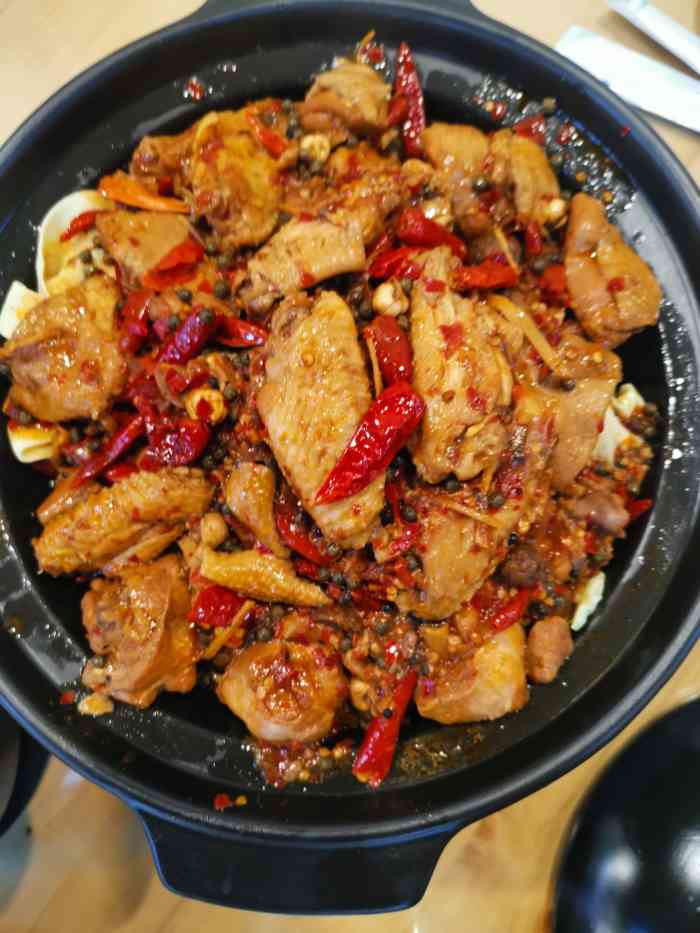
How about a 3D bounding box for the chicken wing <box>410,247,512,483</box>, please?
[{"bbox_3d":[0.044,-0.040,0.284,0.035,0.024,0.090,-8,80,3],"label":"chicken wing"}]

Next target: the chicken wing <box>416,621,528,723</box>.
[{"bbox_3d":[0.046,0.077,0.274,0.041,0.028,0.034,-15,79,1],"label":"chicken wing"}]

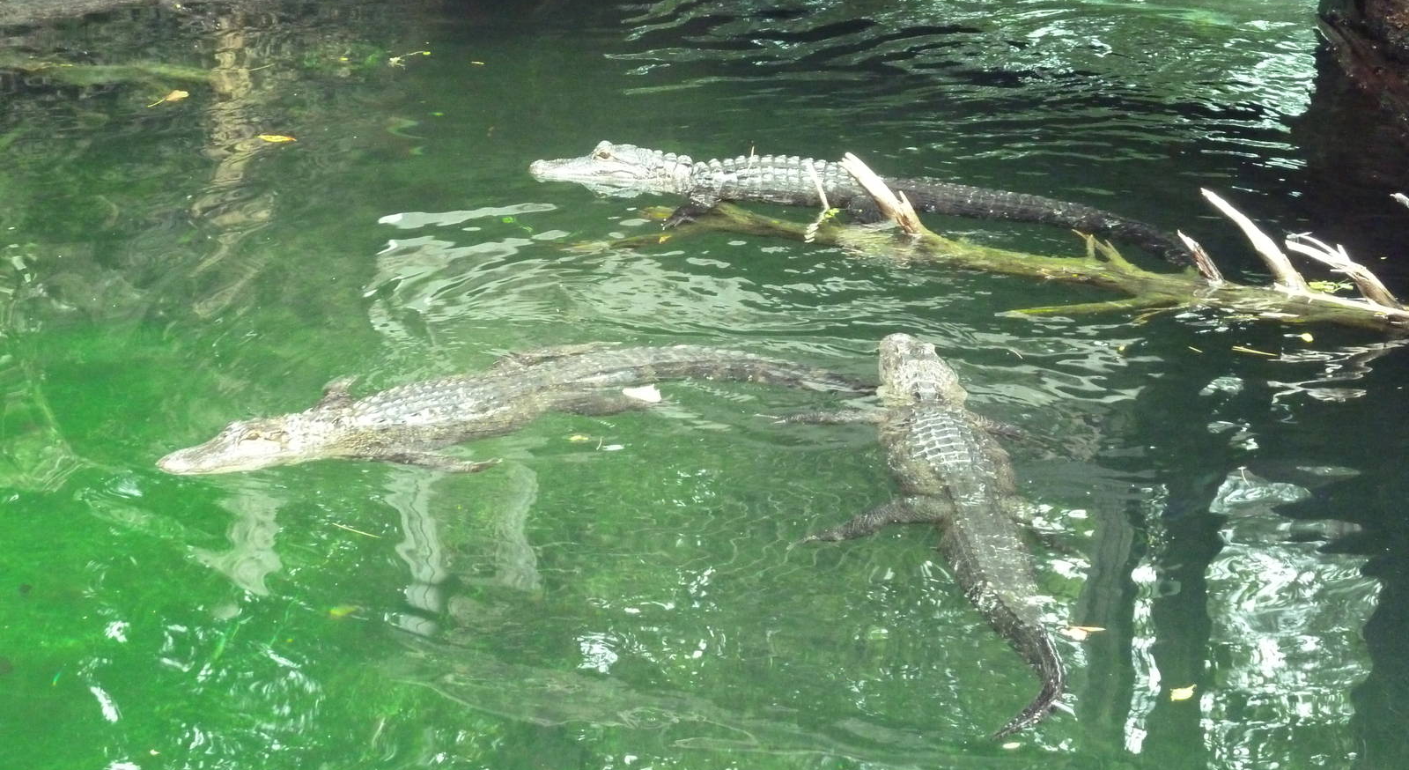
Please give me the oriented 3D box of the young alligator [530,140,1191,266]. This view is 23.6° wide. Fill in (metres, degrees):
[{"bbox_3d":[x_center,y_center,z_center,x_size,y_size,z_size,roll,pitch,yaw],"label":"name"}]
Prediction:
[{"bbox_3d":[0.323,-0.330,6.575,1.362,0.200,0.255,5,25,10],"label":"young alligator"}]

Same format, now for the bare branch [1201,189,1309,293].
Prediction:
[{"bbox_3d":[1.006,-0.262,6.171,0.195,0.195,0.070,0,25,0],"label":"bare branch"}]

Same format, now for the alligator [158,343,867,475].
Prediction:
[{"bbox_3d":[-0.305,0.071,5.811,1.270,0.150,0.333,-8,26,-17],"label":"alligator"}]

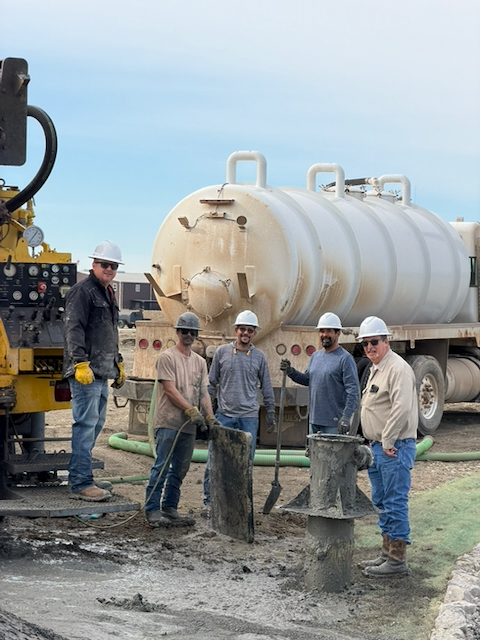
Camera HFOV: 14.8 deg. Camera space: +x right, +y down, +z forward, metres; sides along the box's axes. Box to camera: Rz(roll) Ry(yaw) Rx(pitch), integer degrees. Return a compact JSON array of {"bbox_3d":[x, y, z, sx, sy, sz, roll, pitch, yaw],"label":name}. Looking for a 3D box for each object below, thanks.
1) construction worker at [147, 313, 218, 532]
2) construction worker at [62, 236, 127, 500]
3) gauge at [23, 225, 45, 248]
[{"bbox_3d":[-0.502,0.849,15.850,0.580,1.830,0.550,-1,1,-36],"label":"construction worker"},{"bbox_3d":[-1.054,0.367,13.300,0.420,1.850,0.580,1,1,37],"label":"construction worker"},{"bbox_3d":[-1.560,-0.632,14.000,0.160,0.160,0.070,0,1,-5],"label":"gauge"}]

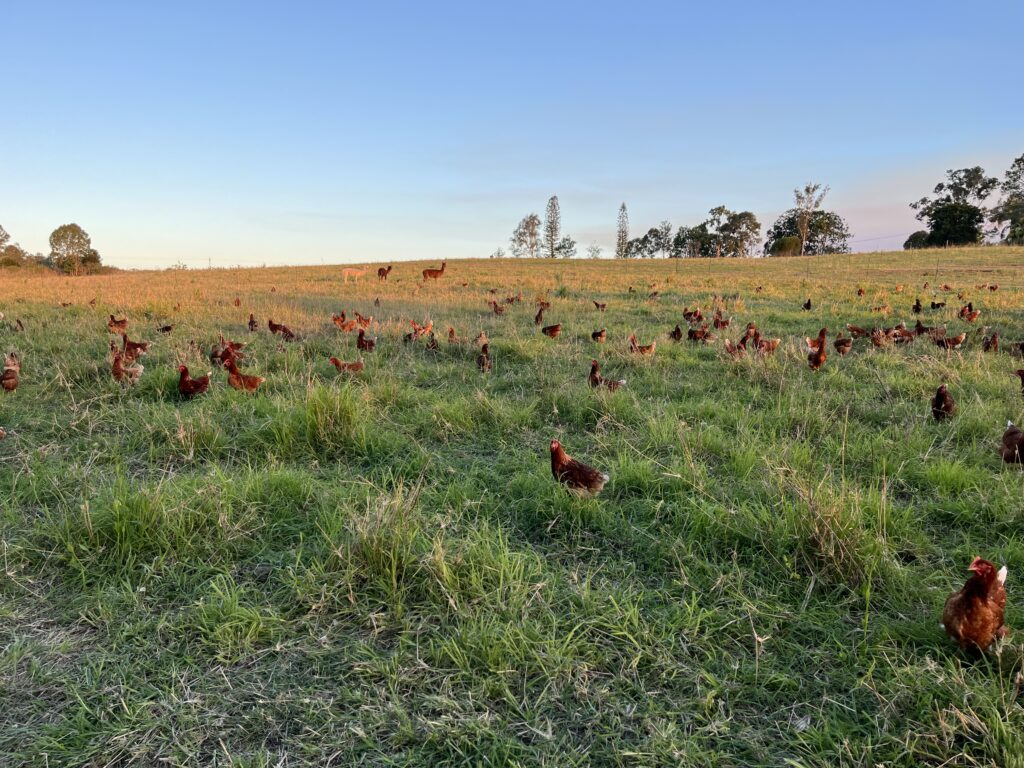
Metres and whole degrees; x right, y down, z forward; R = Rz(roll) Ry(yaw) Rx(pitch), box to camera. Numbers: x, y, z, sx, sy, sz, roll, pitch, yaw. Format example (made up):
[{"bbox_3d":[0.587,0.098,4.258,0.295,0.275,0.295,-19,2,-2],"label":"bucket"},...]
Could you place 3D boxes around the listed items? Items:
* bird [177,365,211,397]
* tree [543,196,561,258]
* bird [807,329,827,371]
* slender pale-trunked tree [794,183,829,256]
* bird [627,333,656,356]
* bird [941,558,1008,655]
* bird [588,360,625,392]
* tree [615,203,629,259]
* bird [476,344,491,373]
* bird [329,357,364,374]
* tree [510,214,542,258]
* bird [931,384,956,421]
[{"bbox_3d":[-3.644,-0.034,8.800,0.390,0.380,0.190,-2,8,-12],"label":"bird"},{"bbox_3d":[9.851,-38.468,190.000,3.600,15.800,3.600,0,8,0],"label":"tree"},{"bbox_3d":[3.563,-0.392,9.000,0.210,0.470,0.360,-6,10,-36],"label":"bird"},{"bbox_3d":[42.836,-23.384,110.000,4.900,10.900,4.700,0,8,0],"label":"slender pale-trunked tree"},{"bbox_3d":[1.917,-0.558,11.300,0.410,0.390,0.190,0,8,0],"label":"bird"},{"bbox_3d":[1.750,0.815,2.900,0.210,0.410,0.380,7,11,41],"label":"bird"},{"bbox_3d":[1.057,-0.067,8.600,0.410,0.390,0.190,-2,8,-12],"label":"bird"},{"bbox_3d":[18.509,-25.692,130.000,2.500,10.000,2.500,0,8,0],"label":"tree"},{"bbox_3d":[-0.367,-0.322,9.900,0.190,0.420,0.380,-1,8,-9],"label":"bird"},{"bbox_3d":[-2.041,-0.180,9.500,0.420,0.300,0.190,-1,9,-9],"label":"bird"},{"bbox_3d":[2.262,-22.858,120.000,5.000,7.200,4.800,0,8,0],"label":"tree"},{"bbox_3d":[3.871,0.179,6.900,0.220,0.360,0.380,2,8,14],"label":"bird"}]

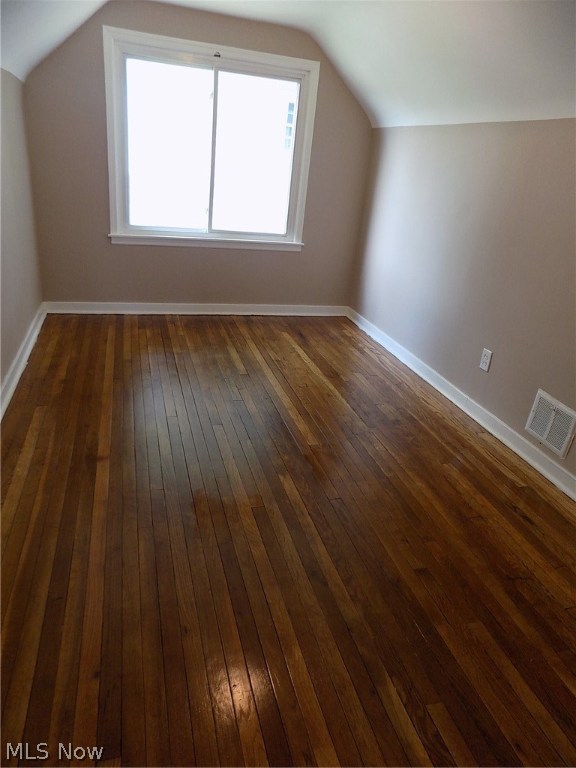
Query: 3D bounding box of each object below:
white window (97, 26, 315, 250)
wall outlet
[{"bbox_3d":[-0.558,-1.752,3.882,1.550,1.400,0.100,-2,25,-17],"label":"white window"},{"bbox_3d":[1.131,-0.135,2.911,0.011,0.115,0.071,-2,25,-17],"label":"wall outlet"}]

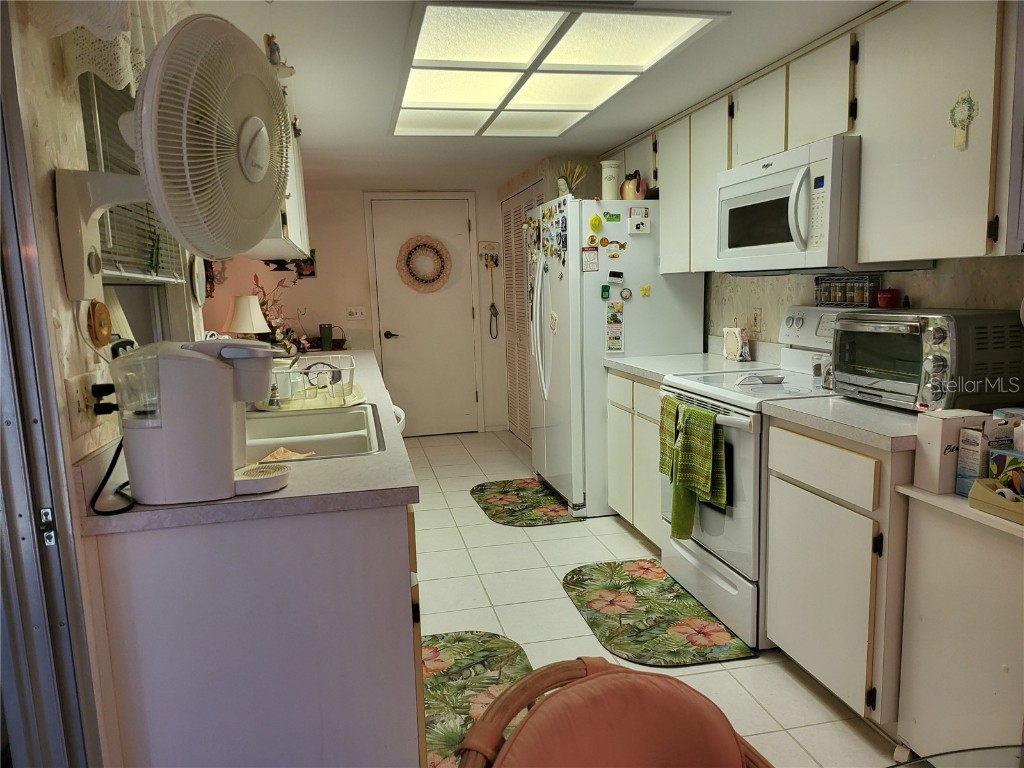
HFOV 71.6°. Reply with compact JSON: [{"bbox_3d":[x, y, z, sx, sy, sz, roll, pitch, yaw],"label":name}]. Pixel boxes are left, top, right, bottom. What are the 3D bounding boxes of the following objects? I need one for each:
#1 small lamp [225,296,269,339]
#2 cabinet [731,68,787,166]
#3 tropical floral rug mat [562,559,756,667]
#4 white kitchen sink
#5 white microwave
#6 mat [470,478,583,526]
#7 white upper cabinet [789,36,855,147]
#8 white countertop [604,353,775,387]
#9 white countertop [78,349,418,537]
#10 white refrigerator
[{"bbox_3d":[-1.893,-0.427,5.095,0.290,0.400,0.290,-3,8,-12],"label":"small lamp"},{"bbox_3d":[1.117,-1.043,2.830,0.310,0.330,0.375,-3,8,-12],"label":"cabinet"},{"bbox_3d":[0.510,0.875,2.794,0.485,0.010,0.885,-3,8,-12],"label":"tropical floral rug mat"},{"bbox_3d":[-0.622,0.214,2.009,0.507,0.183,0.795,-3,8,-12],"label":"white kitchen sink"},{"bbox_3d":[1.119,-0.631,2.678,0.430,0.428,0.754,-3,8,-12],"label":"white microwave"},{"bbox_3d":[0.056,0.710,4.364,0.547,0.012,0.955,-3,8,-12],"label":"mat"},{"bbox_3d":[1.197,-0.996,2.474,0.310,0.330,0.360,-3,8,-12],"label":"white upper cabinet"},{"bbox_3d":[0.868,-0.084,3.472,0.630,0.040,0.770,-3,8,-12],"label":"white countertop"},{"bbox_3d":[-0.862,0.027,3.028,0.623,0.040,3.413,-3,8,-12],"label":"white countertop"},{"bbox_3d":[0.576,-0.182,4.291,0.825,1.705,0.915,-3,8,-12],"label":"white refrigerator"}]

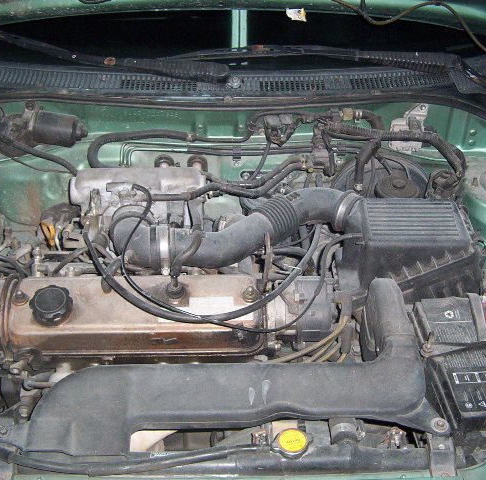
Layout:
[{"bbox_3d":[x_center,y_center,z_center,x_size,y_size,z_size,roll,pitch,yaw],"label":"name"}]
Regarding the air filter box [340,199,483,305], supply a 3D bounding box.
[{"bbox_3d":[0.266,0.048,1.205,0.215,0.195,0.170,0,38,0],"label":"air filter box"}]

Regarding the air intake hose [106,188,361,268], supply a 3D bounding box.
[{"bbox_3d":[-0.010,-0.005,1.185,0.400,0.095,0.170,0,38,0],"label":"air intake hose"}]

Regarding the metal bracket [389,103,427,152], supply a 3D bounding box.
[{"bbox_3d":[0.305,-0.207,1.335,0.071,0.090,0.035,0,38,0],"label":"metal bracket"}]

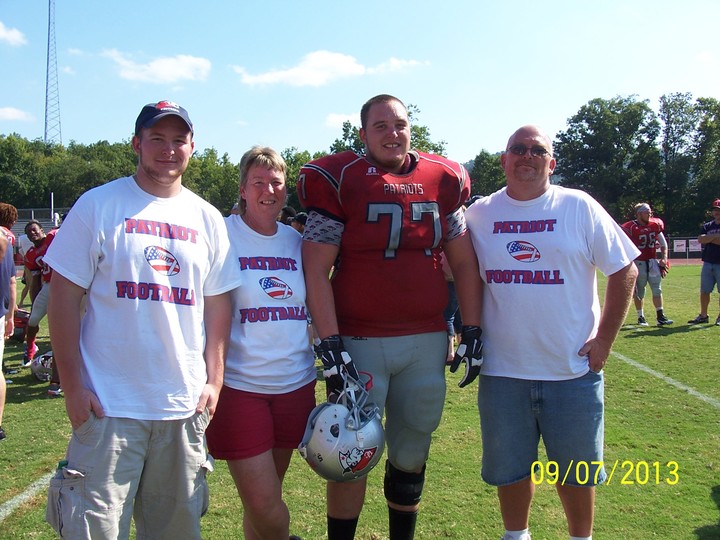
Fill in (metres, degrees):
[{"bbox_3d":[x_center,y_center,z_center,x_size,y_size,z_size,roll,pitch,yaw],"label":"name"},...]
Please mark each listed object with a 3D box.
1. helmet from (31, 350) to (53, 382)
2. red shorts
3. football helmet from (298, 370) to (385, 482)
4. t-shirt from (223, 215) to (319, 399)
[{"bbox_3d":[-2.872,0.885,6.680,0.250,0.275,0.310,-2,4,-41],"label":"helmet"},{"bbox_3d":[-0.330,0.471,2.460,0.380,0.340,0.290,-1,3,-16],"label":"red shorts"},{"bbox_3d":[-0.048,0.535,2.410,0.275,0.330,0.245,37,19,-3],"label":"football helmet"},{"bbox_3d":[-0.313,0.117,2.460,0.440,0.610,0.280,-1,3,-14],"label":"t-shirt"}]

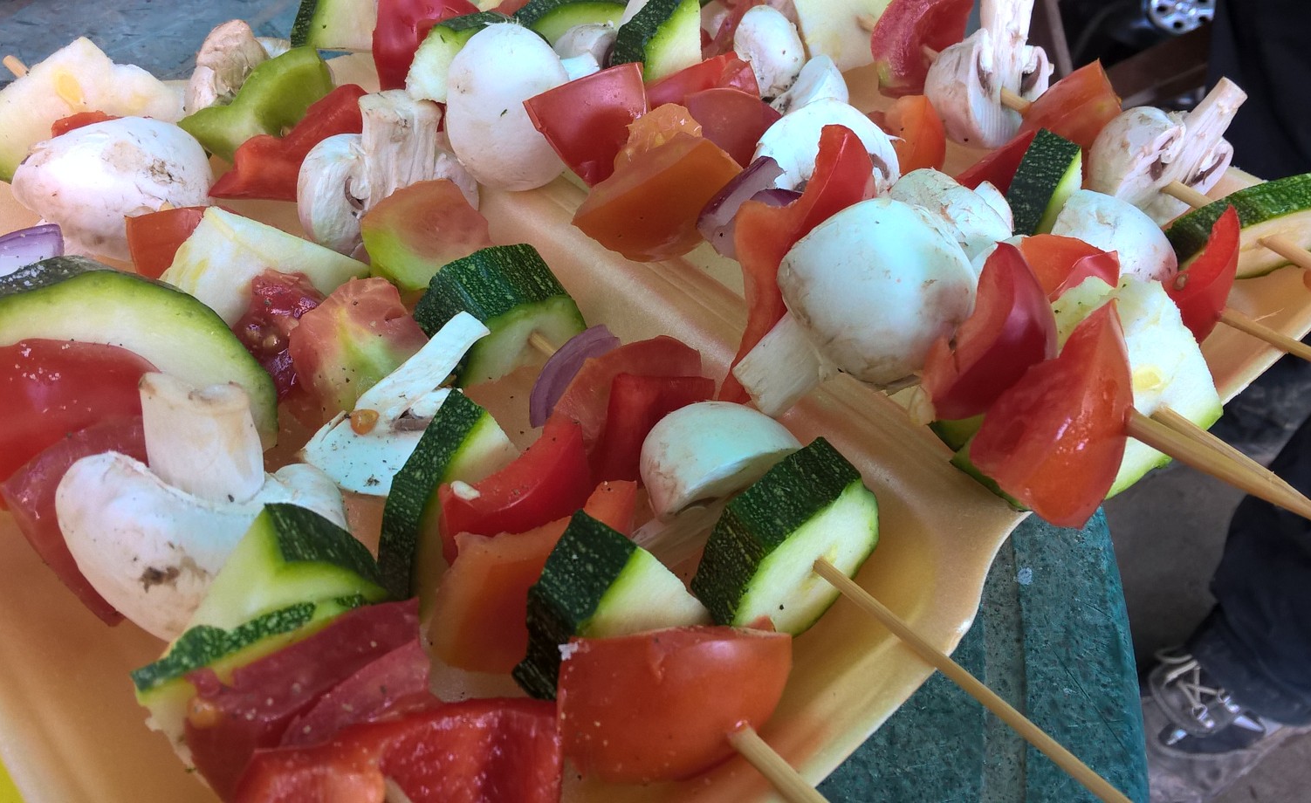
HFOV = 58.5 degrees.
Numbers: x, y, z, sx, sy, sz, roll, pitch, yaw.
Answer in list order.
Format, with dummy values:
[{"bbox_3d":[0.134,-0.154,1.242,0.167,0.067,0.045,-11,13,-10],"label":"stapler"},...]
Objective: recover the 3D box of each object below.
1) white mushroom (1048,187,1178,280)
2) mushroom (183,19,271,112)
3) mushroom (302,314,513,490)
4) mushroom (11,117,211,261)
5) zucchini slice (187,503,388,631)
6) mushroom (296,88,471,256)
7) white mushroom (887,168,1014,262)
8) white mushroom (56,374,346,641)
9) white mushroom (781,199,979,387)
[{"bbox_3d":[0.115,-0.039,0.295,0.035,0.030,0.035,7,30,-5],"label":"white mushroom"},{"bbox_3d":[-0.139,-0.108,0.380,0.027,0.032,0.025,-36,55,-25],"label":"mushroom"},{"bbox_3d":[-0.053,0.003,0.237,0.040,0.042,0.014,20,12,-29],"label":"mushroom"},{"bbox_3d":[-0.136,-0.052,0.293,0.050,0.036,0.046,-5,30,3],"label":"mushroom"},{"bbox_3d":[-0.078,0.036,0.248,0.038,0.024,0.023,-13,48,-8],"label":"zucchini slice"},{"bbox_3d":[-0.080,-0.066,0.345,0.052,0.050,0.036,-36,55,-25],"label":"mushroom"},{"bbox_3d":[0.076,-0.045,0.302,0.036,0.032,0.036,0,37,0],"label":"white mushroom"},{"bbox_3d":[-0.082,0.020,0.212,0.049,0.046,0.048,-5,12,1],"label":"white mushroom"},{"bbox_3d":[0.055,-0.027,0.290,0.049,0.041,0.049,-24,62,-38],"label":"white mushroom"}]

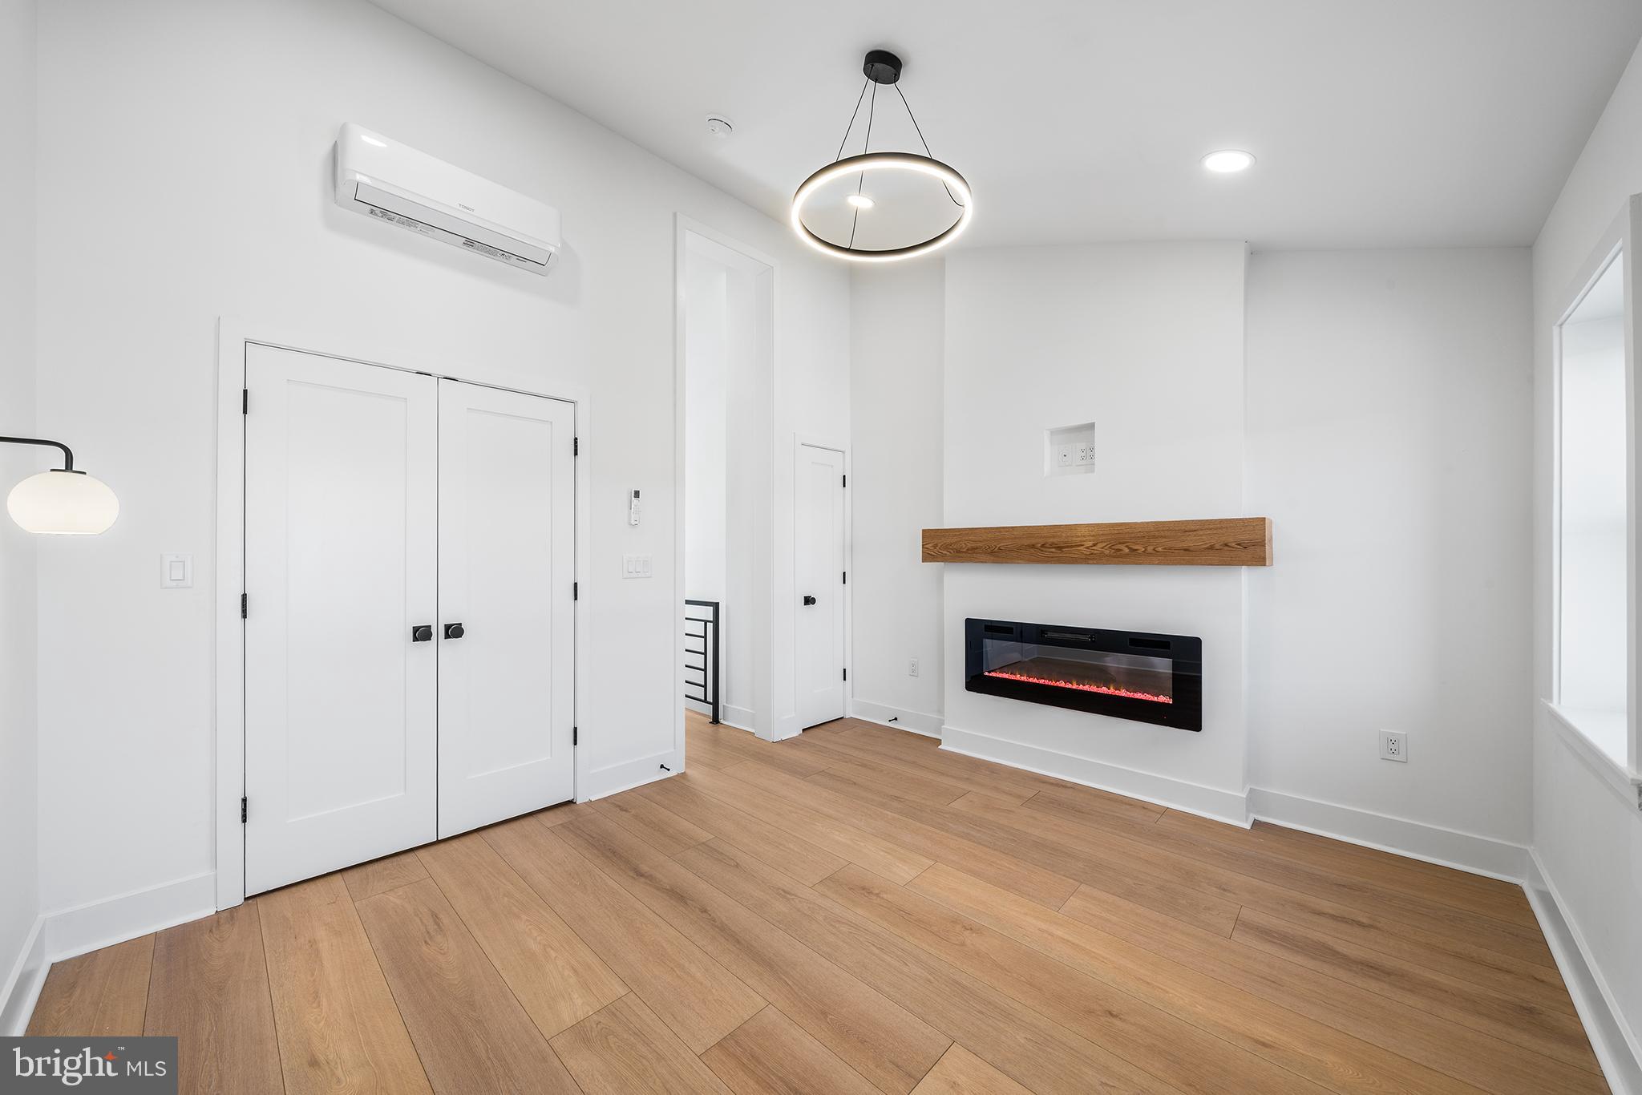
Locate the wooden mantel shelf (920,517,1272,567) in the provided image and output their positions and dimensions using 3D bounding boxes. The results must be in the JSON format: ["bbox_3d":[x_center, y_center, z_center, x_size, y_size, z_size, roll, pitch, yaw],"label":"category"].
[{"bbox_3d":[1.353,-0.013,3.246,1.763,0.207,0.179,0,-1,43],"label":"wooden mantel shelf"}]

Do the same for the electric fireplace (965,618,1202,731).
[{"bbox_3d":[1.395,0.685,3.337,1.285,0.470,0.070,0,-1,43],"label":"electric fireplace"}]

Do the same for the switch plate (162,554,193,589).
[{"bbox_3d":[-2.204,0.081,2.030,0.010,0.115,0.074,0,-1,43],"label":"switch plate"}]

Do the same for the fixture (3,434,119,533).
[{"bbox_3d":[-1.611,-0.138,1.235,0.150,0.220,0.197,0,-1,43],"label":"fixture"}]

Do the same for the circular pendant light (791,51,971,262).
[{"bbox_3d":[0.209,-1.402,2.031,0.610,0.557,0.610,0,0,0],"label":"circular pendant light"}]

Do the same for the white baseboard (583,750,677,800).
[{"bbox_3d":[-1.033,1.231,3.243,0.022,0.141,0.518,0,-1,43],"label":"white baseboard"}]

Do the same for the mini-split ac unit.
[{"bbox_3d":[-1.577,-1.493,2.573,0.200,0.275,0.815,0,-1,43],"label":"mini-split ac unit"}]

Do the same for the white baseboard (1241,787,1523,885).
[{"bbox_3d":[2.398,1.225,2.562,0.861,0.150,0.022,0,-1,43],"label":"white baseboard"}]

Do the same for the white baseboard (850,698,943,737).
[{"bbox_3d":[0.557,1.240,4.278,0.858,0.146,0.022,0,-1,43],"label":"white baseboard"}]

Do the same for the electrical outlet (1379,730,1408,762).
[{"bbox_3d":[2.444,0.850,2.529,0.083,0.122,0.010,0,-1,43],"label":"electrical outlet"}]

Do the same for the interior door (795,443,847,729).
[{"bbox_3d":[0.005,0.287,4.405,0.045,2.043,0.469,0,-1,43],"label":"interior door"}]

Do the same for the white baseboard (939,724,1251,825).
[{"bbox_3d":[1.389,1.234,3.316,1.619,0.143,0.022,0,-1,43],"label":"white baseboard"}]

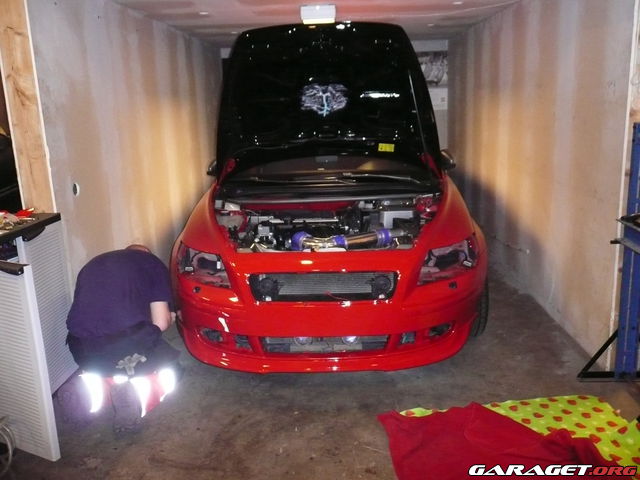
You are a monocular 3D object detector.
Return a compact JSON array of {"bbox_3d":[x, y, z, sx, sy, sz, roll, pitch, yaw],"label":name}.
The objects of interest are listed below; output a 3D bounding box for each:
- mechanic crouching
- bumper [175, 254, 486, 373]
[{"bbox_3d":[-0.916,0.428,2.463,0.530,0.780,0.650,3,13,20],"label":"mechanic crouching"},{"bbox_3d":[0.030,0.303,2.607,1.680,0.540,0.550,-1,12,3],"label":"bumper"}]

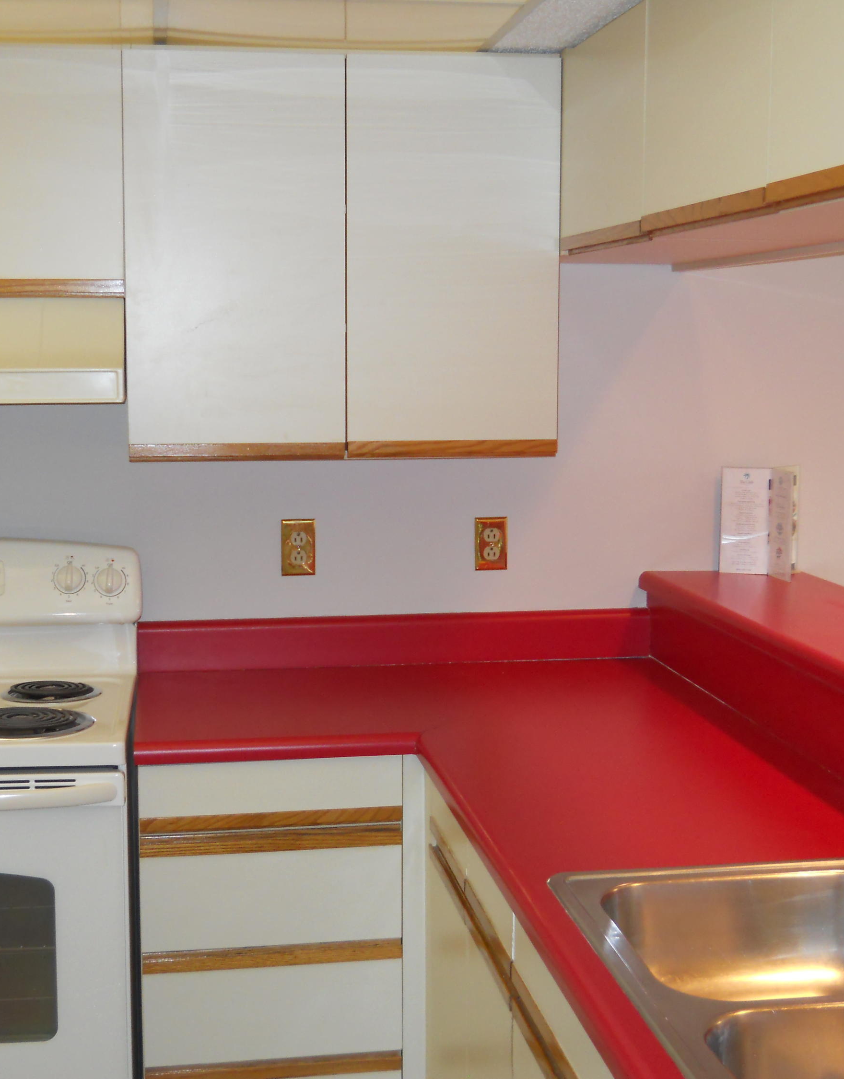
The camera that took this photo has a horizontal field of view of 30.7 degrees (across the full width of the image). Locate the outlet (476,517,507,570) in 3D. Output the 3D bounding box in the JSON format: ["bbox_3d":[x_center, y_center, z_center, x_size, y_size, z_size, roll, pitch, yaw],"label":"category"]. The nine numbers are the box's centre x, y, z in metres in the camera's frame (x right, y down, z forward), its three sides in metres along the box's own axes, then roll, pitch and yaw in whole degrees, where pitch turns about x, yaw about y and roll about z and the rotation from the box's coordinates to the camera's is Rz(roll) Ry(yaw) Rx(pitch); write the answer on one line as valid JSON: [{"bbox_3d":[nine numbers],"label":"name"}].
[{"bbox_3d":[0.147,0.009,3.259,0.070,0.114,0.009,-1,7,-9],"label":"outlet"}]

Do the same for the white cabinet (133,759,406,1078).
[{"bbox_3d":[-0.308,0.756,2.972,0.456,0.840,0.610,-1,7,-9],"label":"white cabinet"}]

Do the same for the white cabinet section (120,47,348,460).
[{"bbox_3d":[-0.364,-0.534,2.965,0.403,0.742,0.331,-1,7,-9],"label":"white cabinet section"}]

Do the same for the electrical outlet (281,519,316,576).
[{"bbox_3d":[-0.256,0.017,3.193,0.070,0.116,0.009,-1,7,-9],"label":"electrical outlet"}]

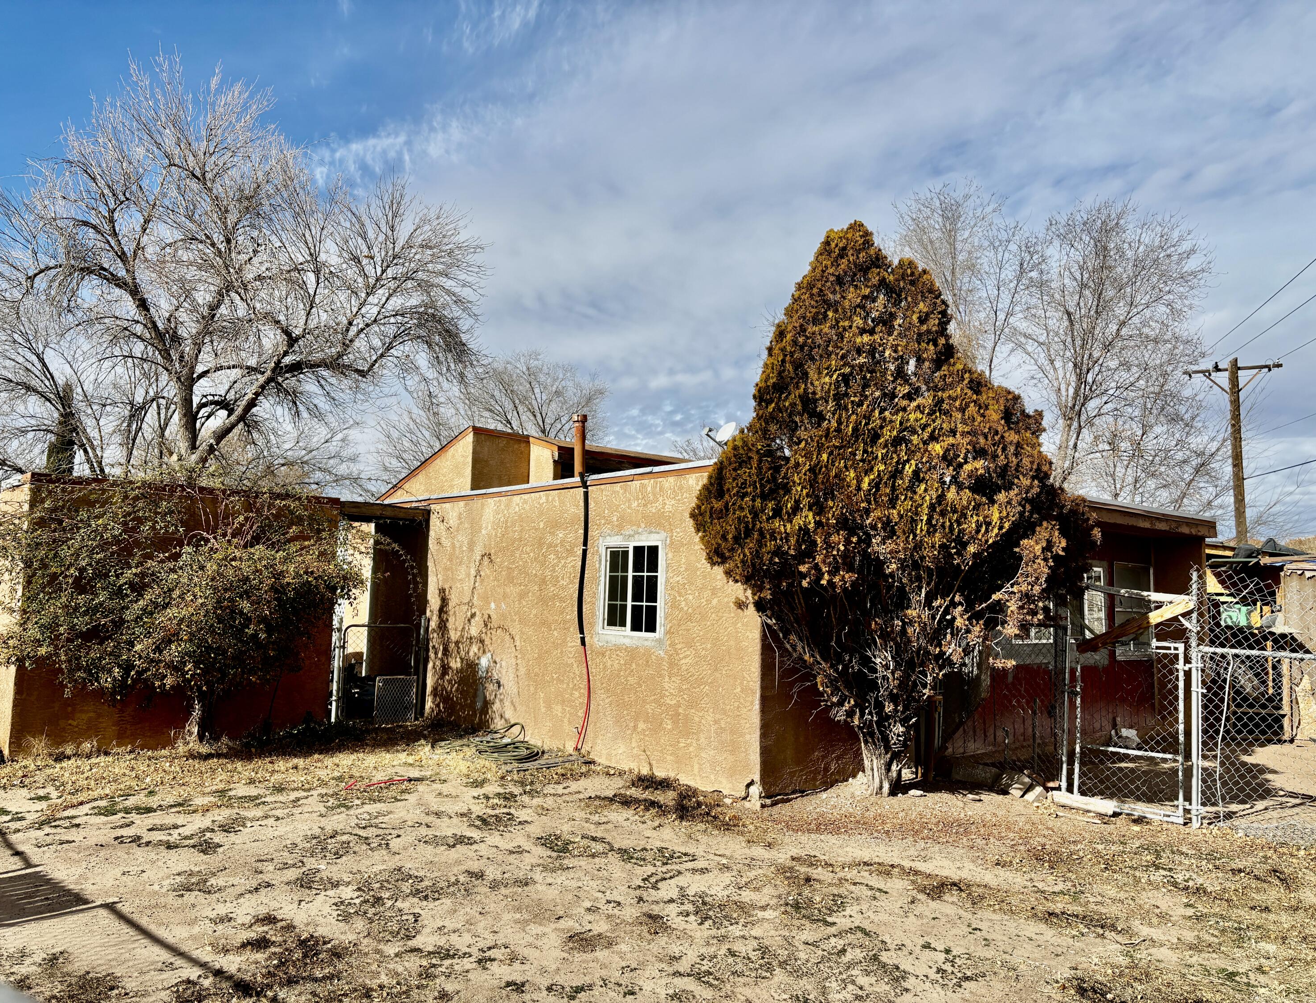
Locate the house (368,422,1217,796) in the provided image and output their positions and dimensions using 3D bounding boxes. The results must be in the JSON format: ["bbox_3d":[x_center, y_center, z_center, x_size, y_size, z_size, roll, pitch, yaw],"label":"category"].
[{"bbox_3d":[1.612,1.093,14.063,9.400,3.800,8.400,6,-8,-43],"label":"house"}]

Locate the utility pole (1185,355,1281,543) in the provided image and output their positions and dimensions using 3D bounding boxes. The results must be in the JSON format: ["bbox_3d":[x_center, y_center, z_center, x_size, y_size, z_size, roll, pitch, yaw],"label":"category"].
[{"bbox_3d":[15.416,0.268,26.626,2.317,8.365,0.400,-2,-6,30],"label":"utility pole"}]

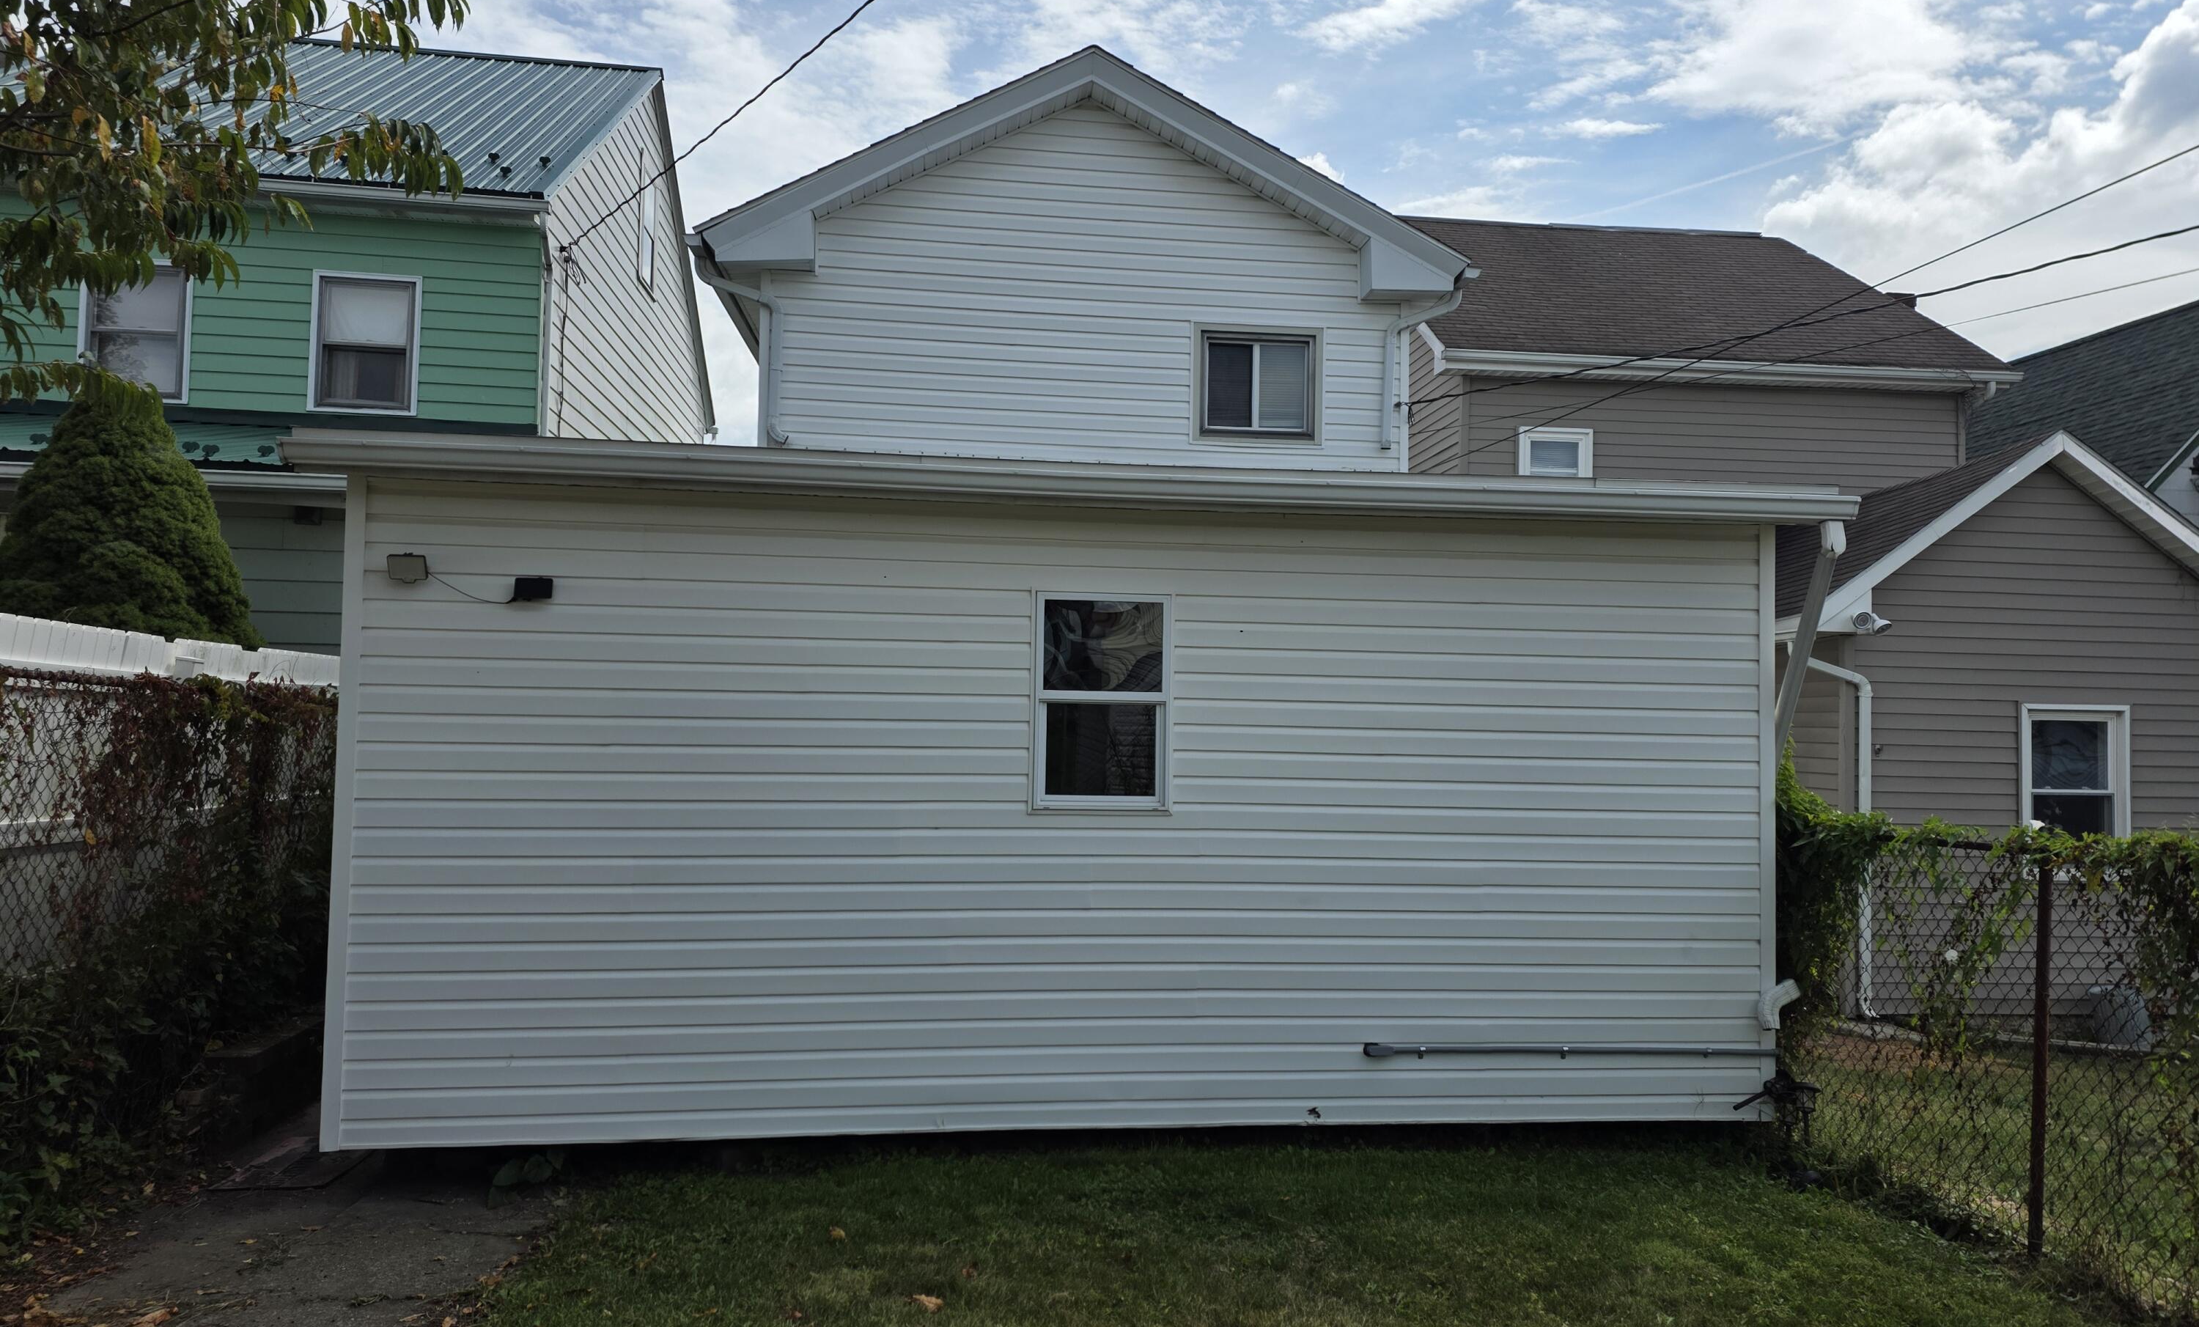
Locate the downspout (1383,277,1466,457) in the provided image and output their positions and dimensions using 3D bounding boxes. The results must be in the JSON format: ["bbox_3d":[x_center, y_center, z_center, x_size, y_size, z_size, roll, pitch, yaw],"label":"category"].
[{"bbox_3d":[2.562,-2.326,11.612,0.665,1.370,0.150,1,-3,-8],"label":"downspout"}]

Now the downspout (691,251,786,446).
[{"bbox_3d":[-2.660,-2.319,10.873,0.730,1.400,0.150,1,-3,-8],"label":"downspout"}]

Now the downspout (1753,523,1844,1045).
[{"bbox_3d":[2.766,0.458,5.826,0.295,2.060,0.280,1,-3,-7],"label":"downspout"}]

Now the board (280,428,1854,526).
[{"bbox_3d":[0.087,-0.683,5.427,5.850,0.165,0.160,1,-3,-7],"label":"board"}]

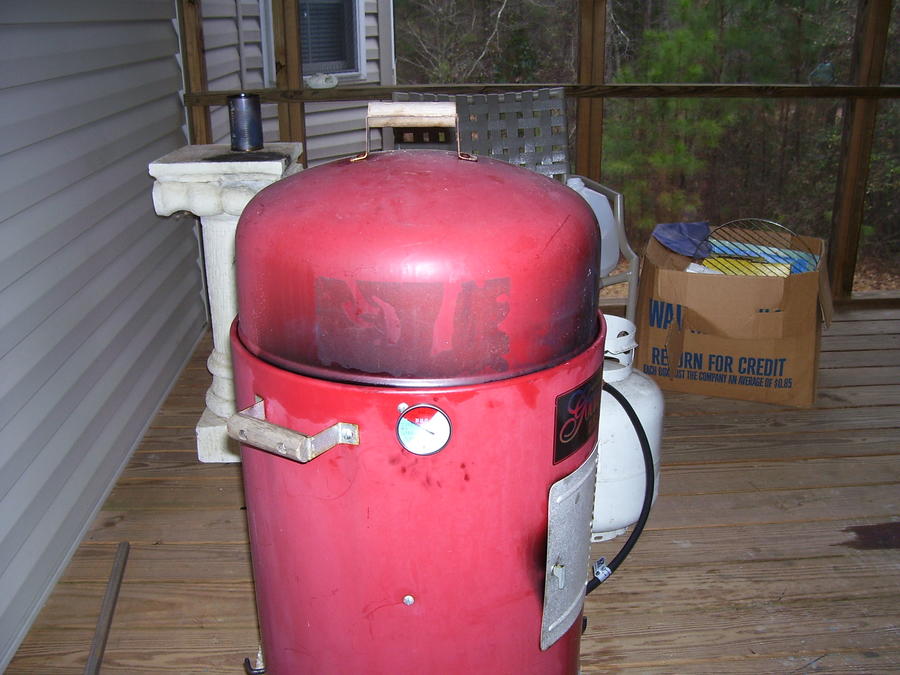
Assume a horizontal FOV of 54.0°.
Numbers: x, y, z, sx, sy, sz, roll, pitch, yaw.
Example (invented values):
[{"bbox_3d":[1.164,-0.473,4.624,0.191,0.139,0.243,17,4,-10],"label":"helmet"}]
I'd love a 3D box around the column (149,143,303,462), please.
[{"bbox_3d":[-0.519,-0.085,2.229,0.300,0.746,0.300,-2,20,-4],"label":"column"}]

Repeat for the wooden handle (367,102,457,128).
[{"bbox_3d":[-0.042,-0.247,0.983,0.100,0.030,0.030,-1,20,-2],"label":"wooden handle"}]

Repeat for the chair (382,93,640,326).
[{"bbox_3d":[0.145,-0.240,2.484,0.560,0.845,0.640,-5,21,-12],"label":"chair"}]

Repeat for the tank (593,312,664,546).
[{"bbox_3d":[0.280,0.197,1.865,0.312,0.455,0.312,13,24,32],"label":"tank"}]

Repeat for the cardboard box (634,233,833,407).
[{"bbox_3d":[0.848,-0.072,2.667,0.485,0.385,0.400,5,21,15],"label":"cardboard box"}]

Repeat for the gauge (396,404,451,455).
[{"bbox_3d":[-0.025,0.090,0.870,0.056,0.056,0.018,-1,20,-1],"label":"gauge"}]

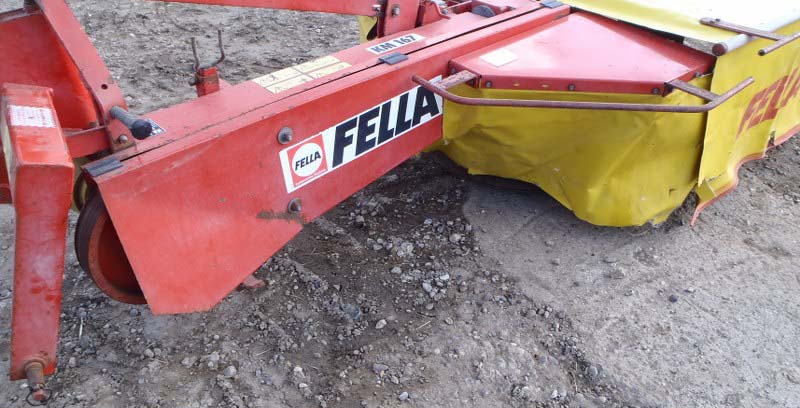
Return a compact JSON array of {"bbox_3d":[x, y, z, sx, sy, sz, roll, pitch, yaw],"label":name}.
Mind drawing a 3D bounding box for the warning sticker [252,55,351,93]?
[{"bbox_3d":[-0.287,-0.389,1.931,0.280,0.005,0.121,-29,42,-34],"label":"warning sticker"}]

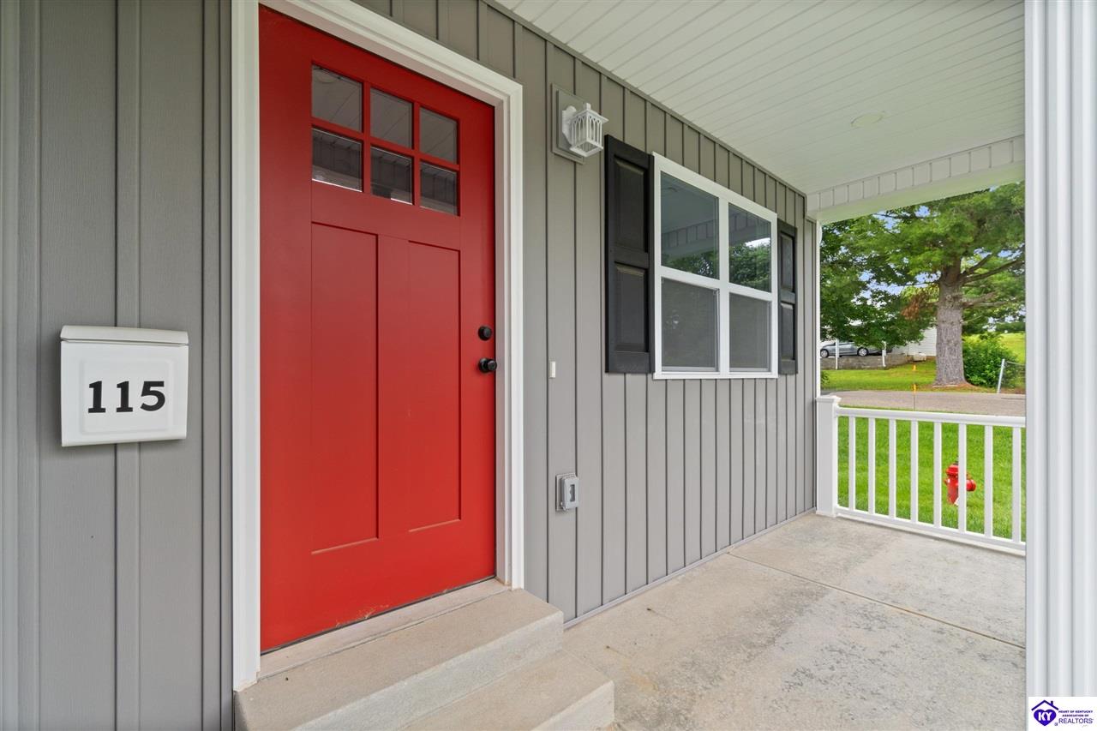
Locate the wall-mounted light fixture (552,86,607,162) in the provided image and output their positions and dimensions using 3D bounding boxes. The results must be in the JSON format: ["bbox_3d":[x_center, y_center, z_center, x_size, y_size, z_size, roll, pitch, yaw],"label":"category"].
[{"bbox_3d":[0.146,-1.092,2.022,0.205,0.305,0.200,0,0,-40],"label":"wall-mounted light fixture"}]

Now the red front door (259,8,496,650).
[{"bbox_3d":[-0.578,-0.114,1.700,0.897,2.020,0.050,0,0,-40],"label":"red front door"}]

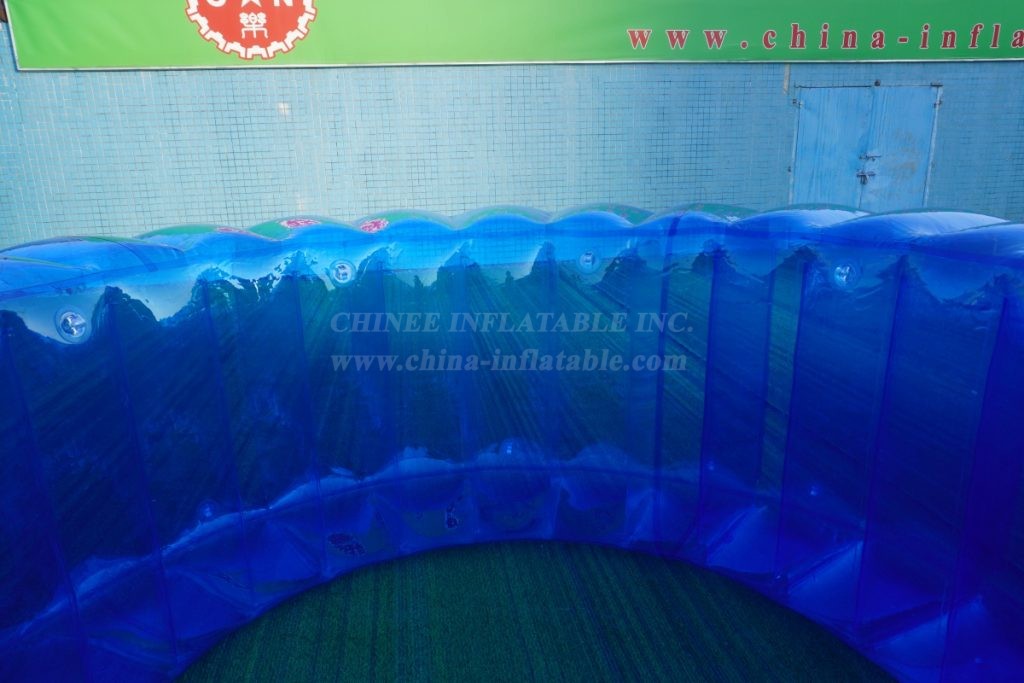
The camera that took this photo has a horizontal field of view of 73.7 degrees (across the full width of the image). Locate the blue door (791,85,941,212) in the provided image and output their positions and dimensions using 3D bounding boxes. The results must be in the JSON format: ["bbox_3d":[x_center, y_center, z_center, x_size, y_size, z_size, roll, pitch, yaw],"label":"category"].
[{"bbox_3d":[4.675,-2.324,9.106,2.048,2.027,0.080,-4,15,-9],"label":"blue door"}]

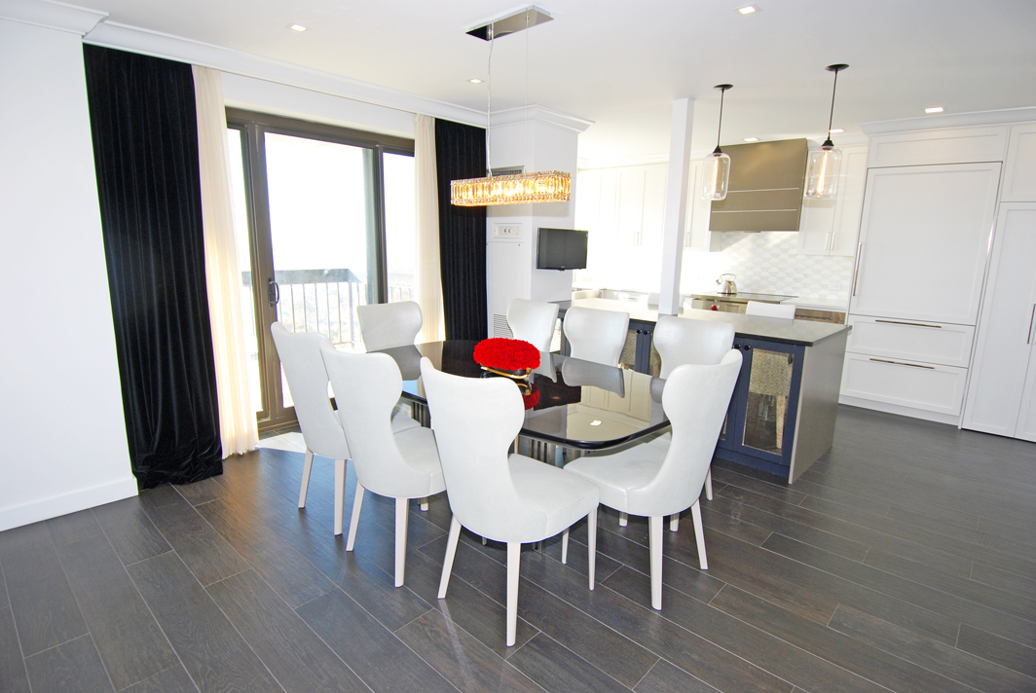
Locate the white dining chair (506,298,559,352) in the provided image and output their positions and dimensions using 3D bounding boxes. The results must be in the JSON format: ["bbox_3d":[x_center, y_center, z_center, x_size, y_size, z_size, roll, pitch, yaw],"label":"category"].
[{"bbox_3d":[-0.069,0.233,3.759,0.540,1.040,0.580,11,15,41],"label":"white dining chair"}]

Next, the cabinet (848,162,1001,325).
[{"bbox_3d":[3.619,-0.912,4.644,0.890,1.306,0.600,11,15,41],"label":"cabinet"}]

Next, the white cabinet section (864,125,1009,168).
[{"bbox_3d":[3.627,-1.688,4.510,0.930,0.280,0.500,11,15,41],"label":"white cabinet section"}]

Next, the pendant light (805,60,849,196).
[{"bbox_3d":[1.993,-1.359,3.323,0.215,0.800,0.215,11,15,41],"label":"pendant light"}]

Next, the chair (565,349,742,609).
[{"bbox_3d":[0.594,0.519,2.347,0.515,1.045,0.630,-9,14,-43],"label":"chair"}]

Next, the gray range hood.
[{"bbox_3d":[2.660,-1.704,5.641,0.915,0.887,0.420,11,15,41],"label":"gray range hood"}]

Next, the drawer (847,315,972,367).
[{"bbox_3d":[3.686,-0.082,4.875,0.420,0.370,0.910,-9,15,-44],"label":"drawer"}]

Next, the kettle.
[{"bbox_3d":[2.434,-0.727,6.018,0.245,0.232,0.205,7,13,29],"label":"kettle"}]

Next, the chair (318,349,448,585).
[{"bbox_3d":[-0.503,0.486,2.482,0.540,1.040,0.580,11,15,41],"label":"chair"}]

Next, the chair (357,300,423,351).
[{"bbox_3d":[-0.781,0.244,3.702,0.630,1.045,0.515,10,14,41],"label":"chair"}]

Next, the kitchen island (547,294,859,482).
[{"bbox_3d":[1.234,0.212,4.364,0.910,0.930,2.420,-9,15,-44],"label":"kitchen island"}]

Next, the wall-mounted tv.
[{"bbox_3d":[0.423,-0.907,4.836,0.590,0.360,0.060,-6,13,-33],"label":"wall-mounted tv"}]

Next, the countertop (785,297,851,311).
[{"bbox_3d":[3.103,-0.427,5.342,0.605,0.044,0.620,11,15,41],"label":"countertop"}]

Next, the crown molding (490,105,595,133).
[{"bbox_3d":[0.233,-2.070,4.887,0.860,0.140,0.550,-9,15,-44],"label":"crown molding"}]

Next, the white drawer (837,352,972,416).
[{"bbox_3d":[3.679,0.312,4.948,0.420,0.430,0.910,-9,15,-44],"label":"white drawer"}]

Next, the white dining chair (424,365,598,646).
[{"bbox_3d":[-0.011,0.548,2.135,0.515,1.045,0.630,10,14,41],"label":"white dining chair"}]

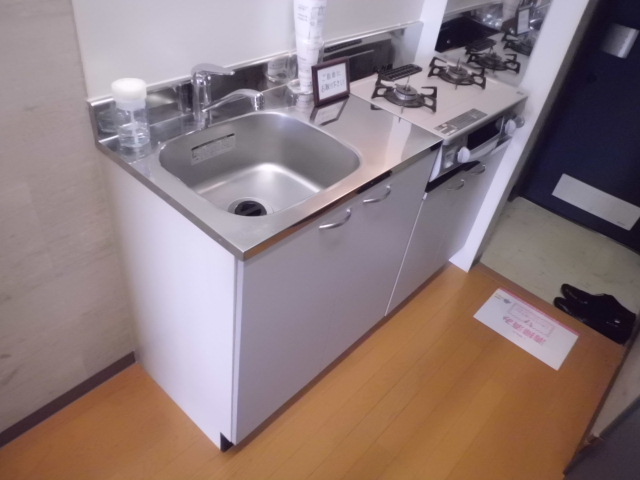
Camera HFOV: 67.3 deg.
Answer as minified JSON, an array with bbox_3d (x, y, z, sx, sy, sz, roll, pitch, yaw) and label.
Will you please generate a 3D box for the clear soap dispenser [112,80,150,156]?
[{"bbox_3d":[-0.411,-0.274,1.058,0.072,0.127,0.072,34,46,26],"label":"clear soap dispenser"}]

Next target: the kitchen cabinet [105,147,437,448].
[{"bbox_3d":[-0.136,0.078,1.463,0.485,0.811,0.711,34,46,26],"label":"kitchen cabinet"}]

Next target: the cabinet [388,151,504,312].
[{"bbox_3d":[0.289,-0.139,1.910,0.474,0.644,0.589,34,46,26],"label":"cabinet"}]

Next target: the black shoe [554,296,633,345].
[{"bbox_3d":[1.180,0.340,2.086,0.307,0.104,0.109,34,46,26],"label":"black shoe"}]

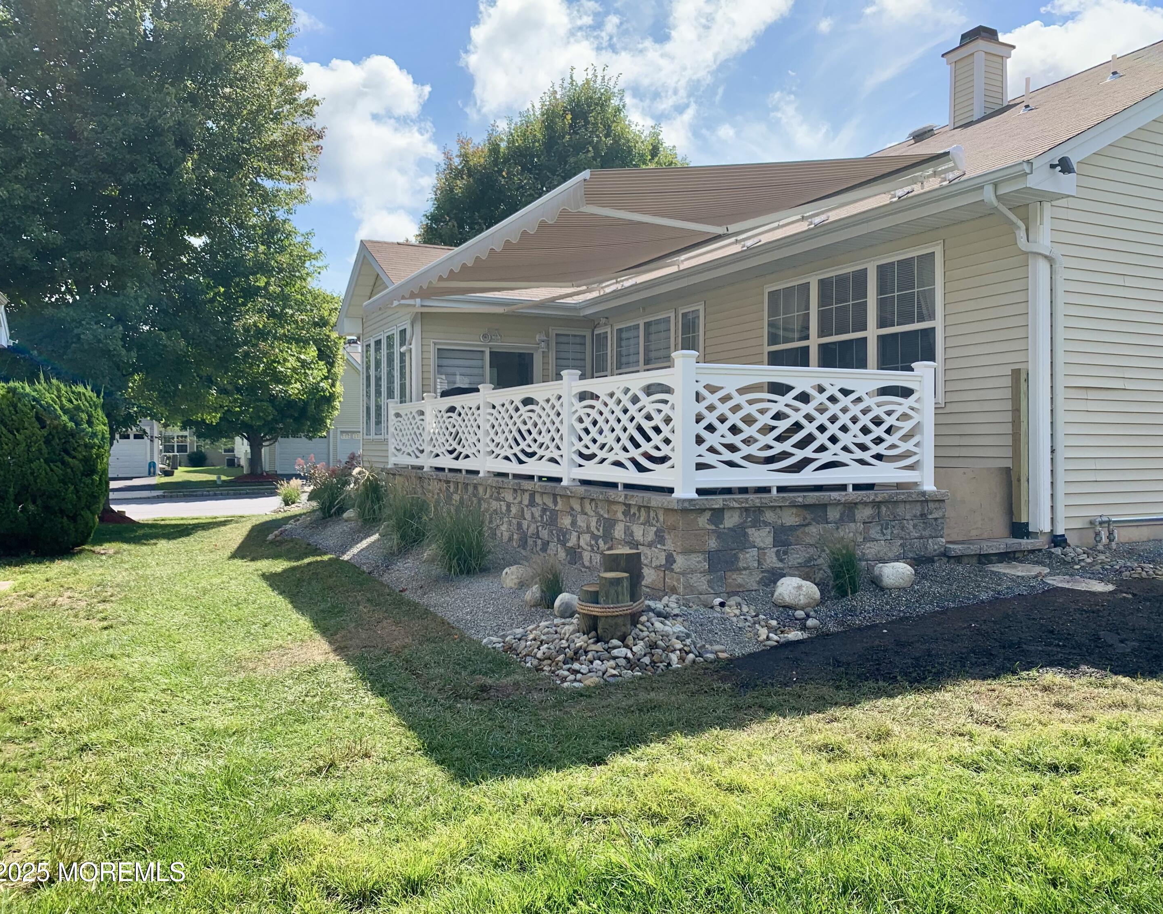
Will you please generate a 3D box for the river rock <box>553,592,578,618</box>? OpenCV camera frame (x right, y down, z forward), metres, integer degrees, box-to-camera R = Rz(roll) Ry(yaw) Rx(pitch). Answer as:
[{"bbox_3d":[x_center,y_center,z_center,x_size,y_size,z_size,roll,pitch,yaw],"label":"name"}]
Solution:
[{"bbox_3d":[-0.105,1.022,6.300,0.175,0.165,0.165,0,1,0],"label":"river rock"}]

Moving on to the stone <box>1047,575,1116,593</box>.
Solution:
[{"bbox_3d":[3.488,0.889,6.400,0.490,0.060,0.370,0,1,18],"label":"stone"}]

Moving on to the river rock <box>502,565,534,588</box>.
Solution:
[{"bbox_3d":[-0.512,0.960,7.350,0.260,0.180,0.220,0,1,0],"label":"river rock"}]

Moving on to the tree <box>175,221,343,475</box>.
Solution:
[{"bbox_3d":[-12.927,-4.309,36.500,6.700,10.100,6.500,0,1,0],"label":"tree"}]

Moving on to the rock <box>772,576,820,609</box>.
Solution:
[{"bbox_3d":[1.489,0.945,6.350,0.320,0.225,0.260,0,1,0],"label":"rock"}]

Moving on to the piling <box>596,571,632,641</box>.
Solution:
[{"bbox_3d":[0.210,0.955,5.850,0.205,0.410,0.205,0,1,0],"label":"piling"}]

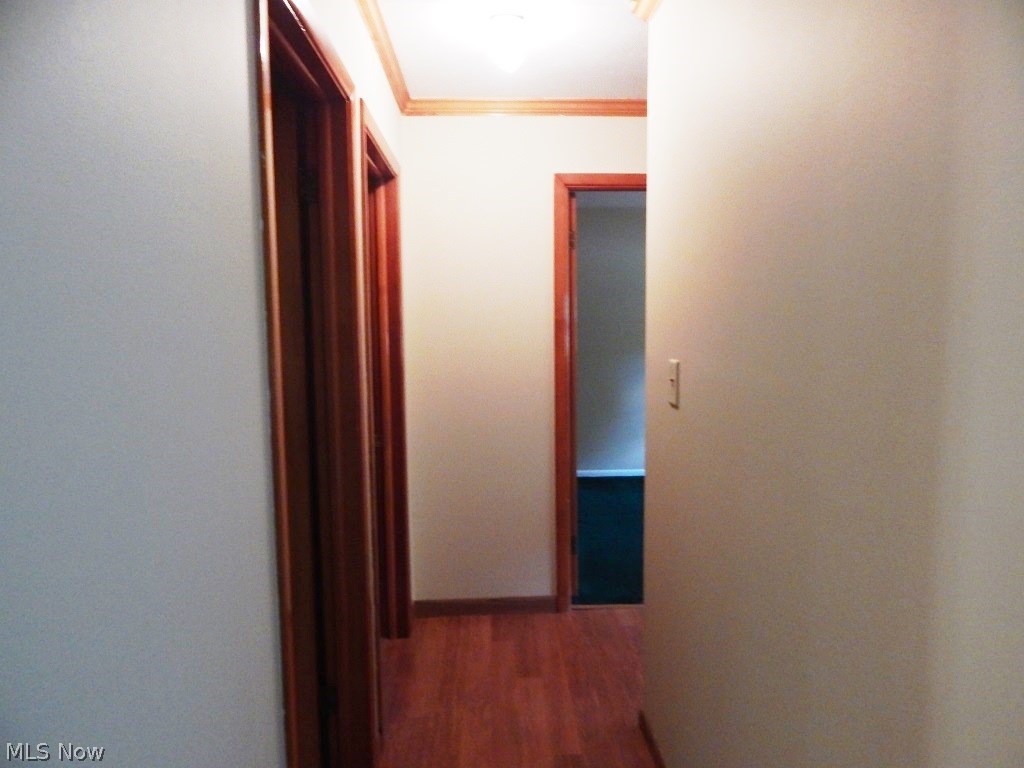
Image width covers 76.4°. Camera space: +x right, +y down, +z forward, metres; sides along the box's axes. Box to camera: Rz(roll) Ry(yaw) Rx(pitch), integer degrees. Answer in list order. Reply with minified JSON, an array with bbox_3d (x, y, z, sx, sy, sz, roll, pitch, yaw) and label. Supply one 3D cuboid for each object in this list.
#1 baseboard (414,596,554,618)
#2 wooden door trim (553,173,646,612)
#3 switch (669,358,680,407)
[{"bbox_3d":[-0.137,1.093,3.203,0.713,0.087,0.016,-1,5,-2],"label":"baseboard"},{"bbox_3d":[0.653,0.064,3.203,0.900,2.116,0.140,-1,5,-2],"label":"wooden door trim"},{"bbox_3d":[0.455,-0.004,1.831,0.014,0.121,0.075,-1,5,-2],"label":"switch"}]

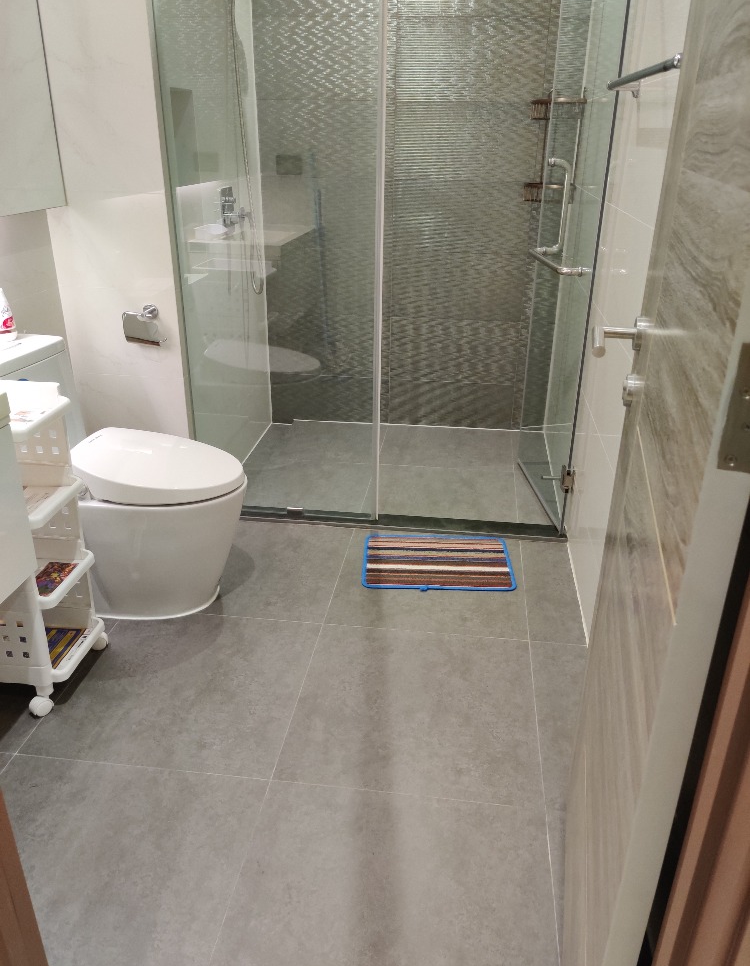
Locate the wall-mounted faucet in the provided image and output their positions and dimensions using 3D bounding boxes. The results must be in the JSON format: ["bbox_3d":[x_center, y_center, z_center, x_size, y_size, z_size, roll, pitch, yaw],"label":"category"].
[{"bbox_3d":[-0.540,-1.046,2.977,0.070,0.150,0.100,4,24,6],"label":"wall-mounted faucet"}]

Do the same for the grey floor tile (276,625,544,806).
[{"bbox_3d":[0.105,0.561,1.977,0.600,0.013,0.605,4,24,6],"label":"grey floor tile"}]

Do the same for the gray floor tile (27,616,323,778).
[{"bbox_3d":[-0.490,0.524,2.044,0.600,0.013,0.605,4,24,6],"label":"gray floor tile"}]

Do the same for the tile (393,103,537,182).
[{"bbox_3d":[0.382,-1.444,3.303,0.600,0.300,0.013,4,24,6],"label":"tile"}]

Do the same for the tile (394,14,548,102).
[{"bbox_3d":[0.386,-1.720,3.179,0.600,0.300,0.013,4,24,6],"label":"tile"}]

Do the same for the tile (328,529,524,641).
[{"bbox_3d":[0.182,0.314,2.529,0.600,0.013,0.605,4,24,6],"label":"tile"}]

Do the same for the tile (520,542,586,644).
[{"bbox_3d":[0.560,0.338,2.487,0.162,0.013,0.605,4,24,6],"label":"tile"}]

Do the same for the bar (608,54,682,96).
[{"bbox_3d":[0.582,-0.851,1.642,0.085,0.045,0.850,4,24,6],"label":"bar"}]

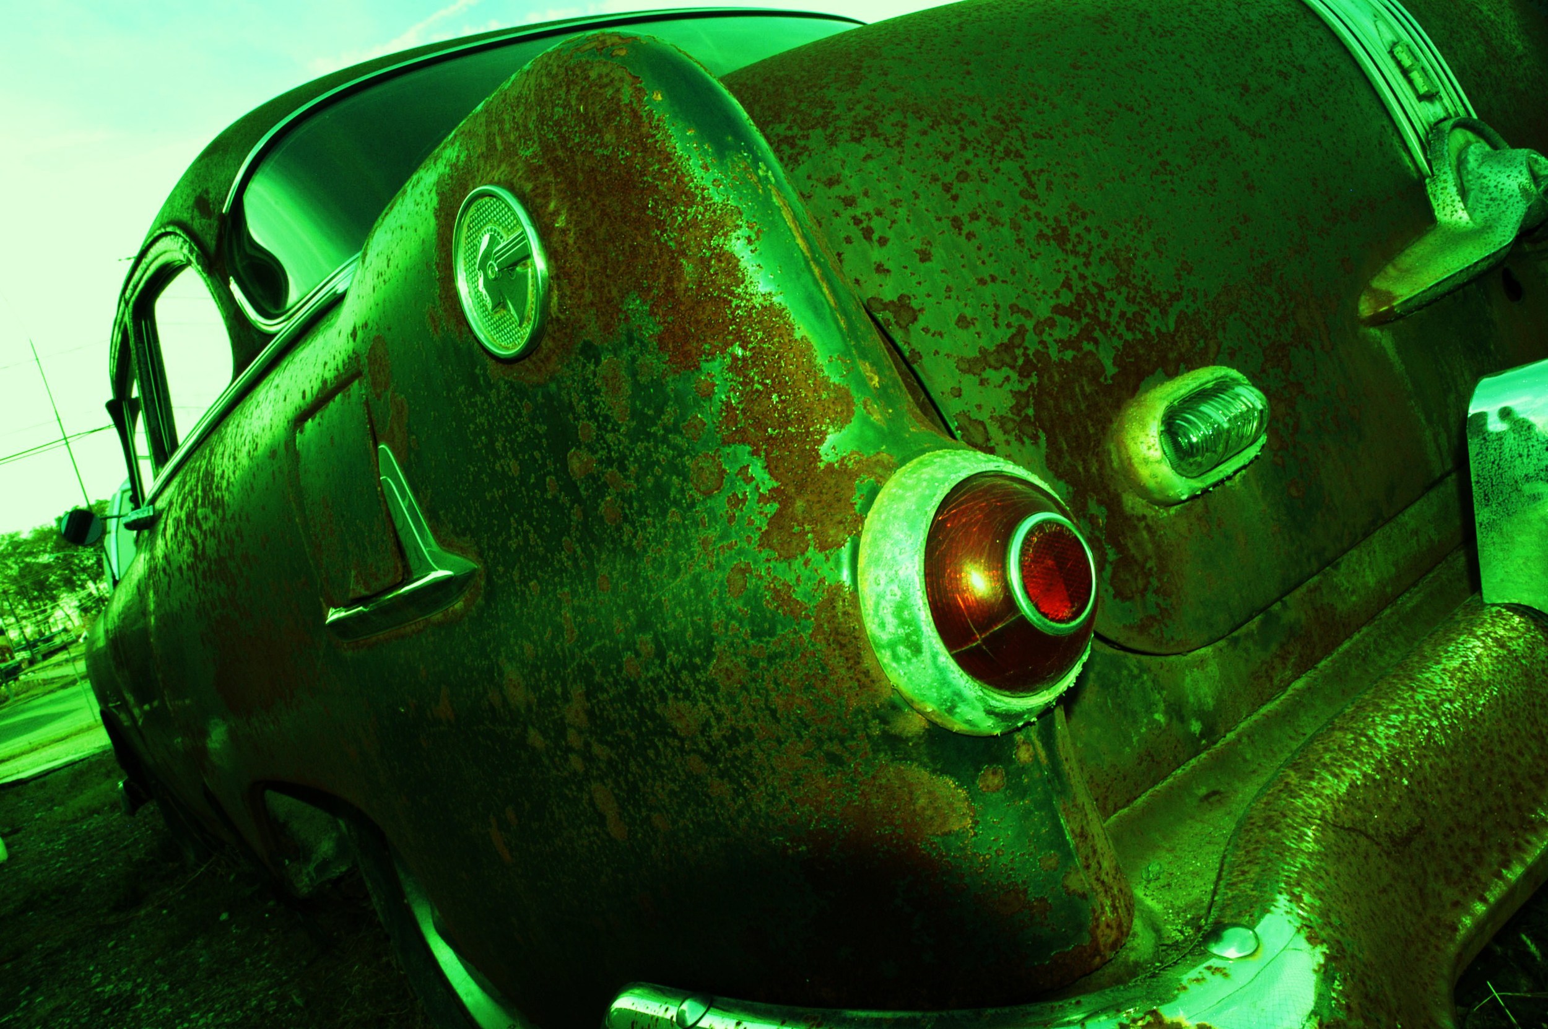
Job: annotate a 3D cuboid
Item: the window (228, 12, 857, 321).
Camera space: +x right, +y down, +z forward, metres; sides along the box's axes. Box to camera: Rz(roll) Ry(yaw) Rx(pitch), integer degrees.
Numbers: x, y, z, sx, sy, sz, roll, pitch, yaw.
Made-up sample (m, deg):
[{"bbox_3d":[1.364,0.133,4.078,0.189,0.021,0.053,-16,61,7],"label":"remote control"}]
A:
[{"bbox_3d":[-0.129,-0.678,1.910,1.400,0.360,0.540,-23,6,-32],"label":"window"}]

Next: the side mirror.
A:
[{"bbox_3d":[-1.993,0.040,3.338,0.110,0.108,0.040,-24,6,-38],"label":"side mirror"}]

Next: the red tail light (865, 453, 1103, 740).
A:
[{"bbox_3d":[0.130,0.037,0.622,0.160,0.160,0.070,-23,3,-33],"label":"red tail light"}]

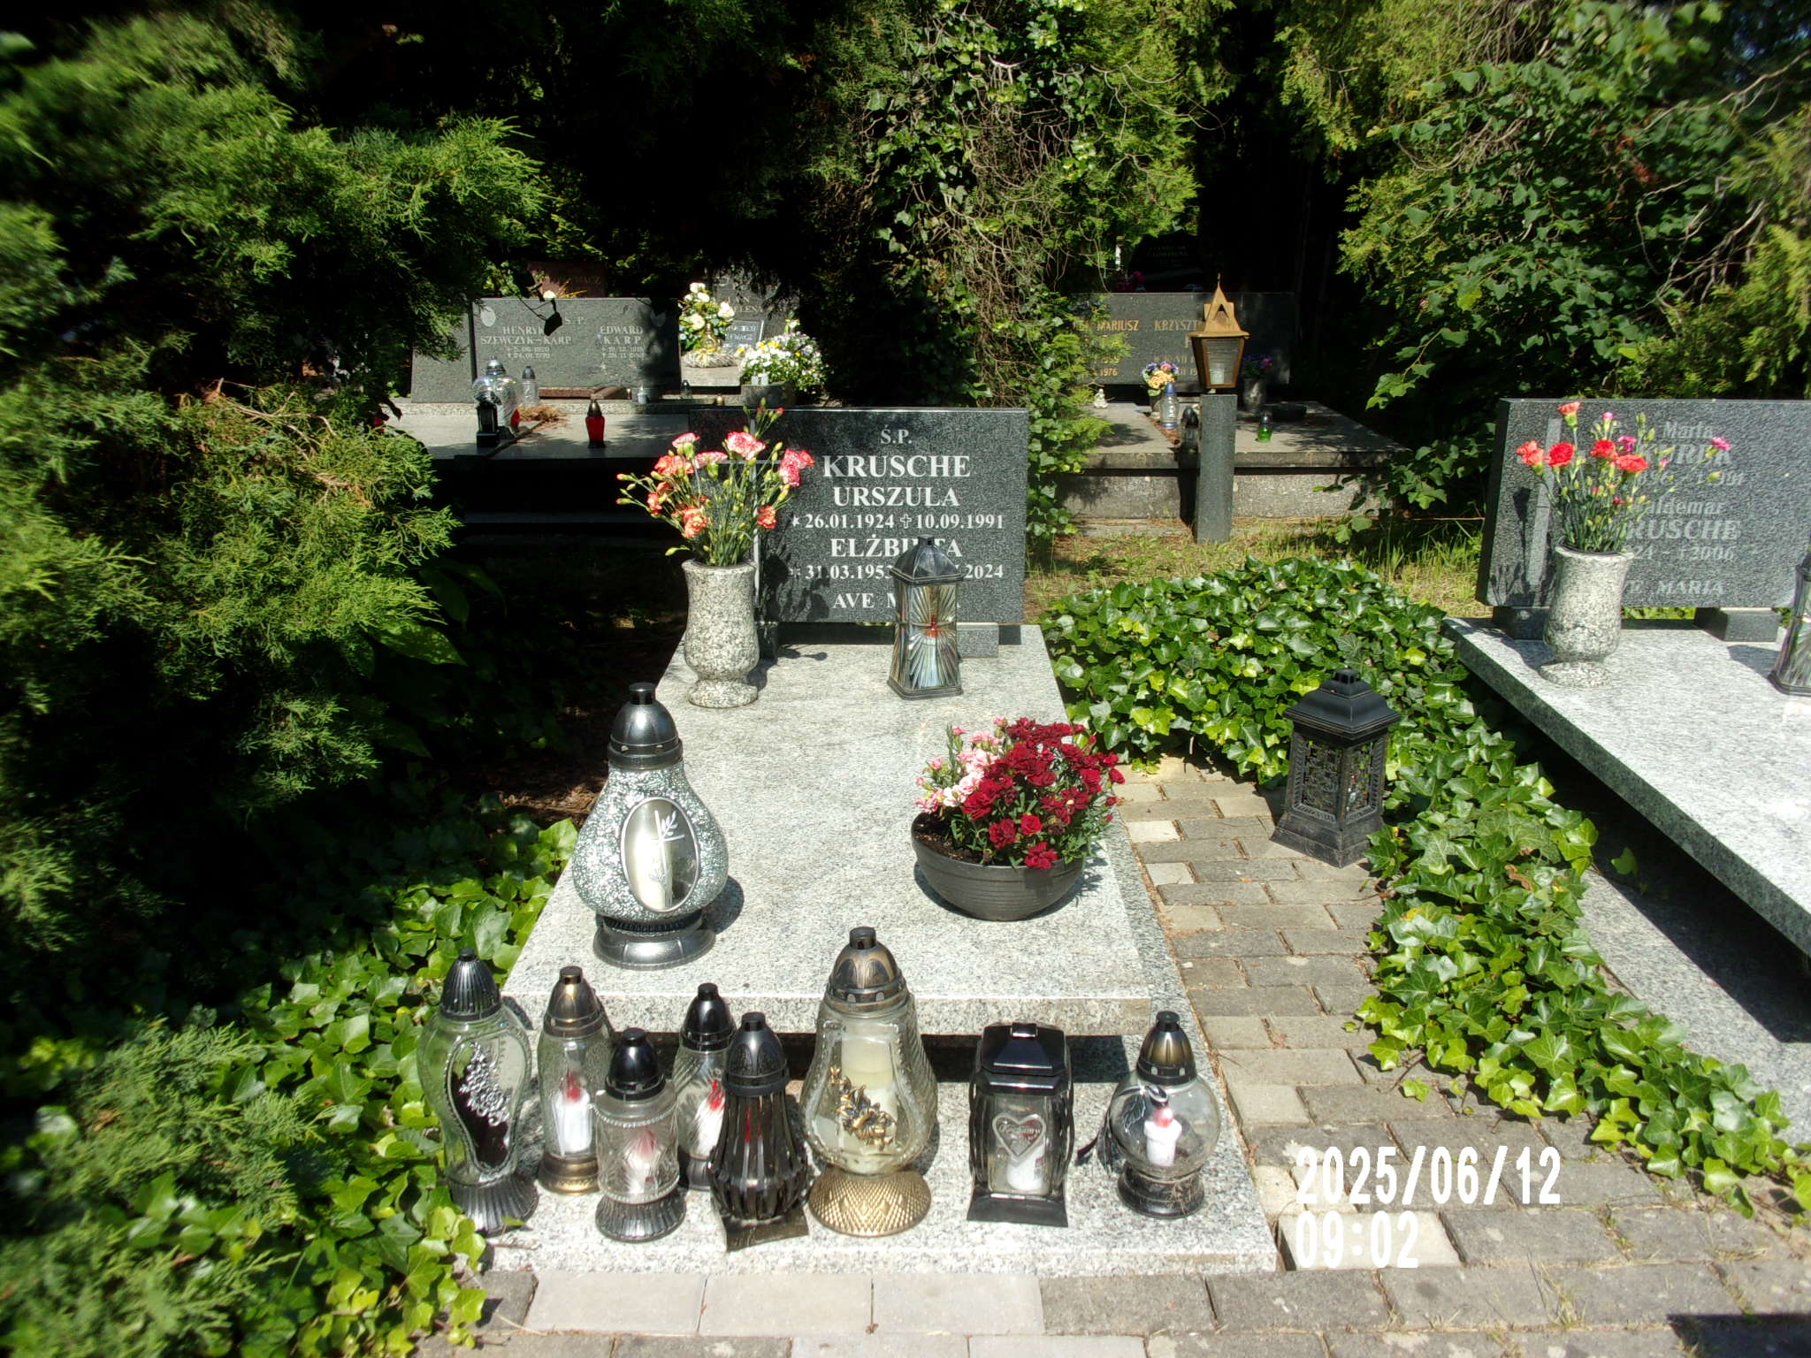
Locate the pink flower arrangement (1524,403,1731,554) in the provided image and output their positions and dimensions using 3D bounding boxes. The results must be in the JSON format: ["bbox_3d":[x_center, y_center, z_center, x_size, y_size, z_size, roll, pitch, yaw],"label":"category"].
[{"bbox_3d":[1.365,-0.378,2.790,0.377,0.284,0.270,0,17,0],"label":"pink flower arrangement"}]

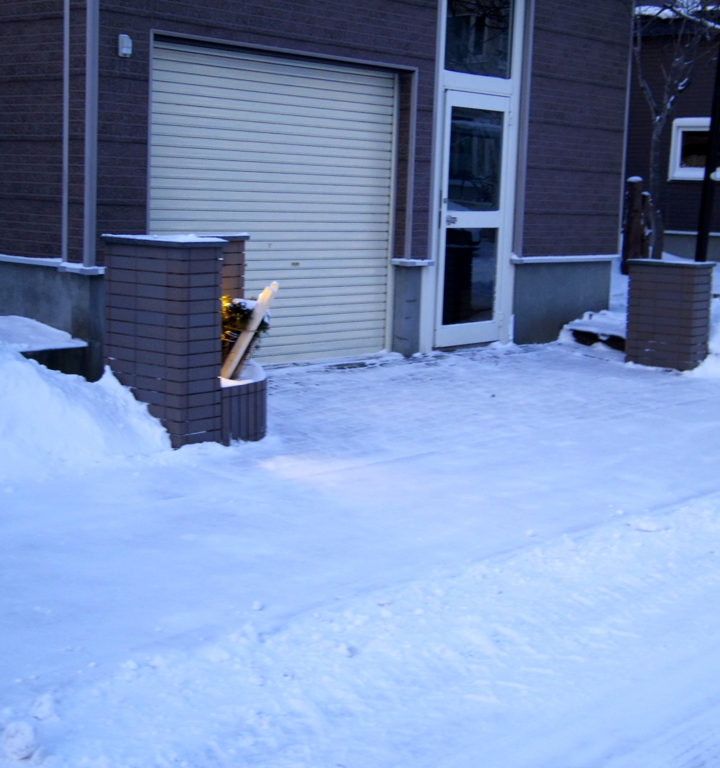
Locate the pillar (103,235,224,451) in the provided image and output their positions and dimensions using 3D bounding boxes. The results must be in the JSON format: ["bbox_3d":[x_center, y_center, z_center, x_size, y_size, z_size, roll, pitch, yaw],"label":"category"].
[{"bbox_3d":[-1.034,-0.233,7.266,0.632,1.059,0.305,9,11,41],"label":"pillar"}]

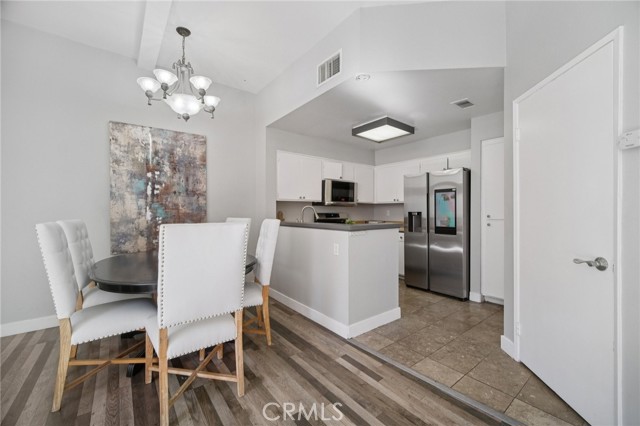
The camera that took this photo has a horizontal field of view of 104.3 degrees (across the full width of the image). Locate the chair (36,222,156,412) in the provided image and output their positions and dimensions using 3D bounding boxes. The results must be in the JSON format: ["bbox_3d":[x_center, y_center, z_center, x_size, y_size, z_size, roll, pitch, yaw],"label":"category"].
[{"bbox_3d":[-1.479,0.620,1.777,0.635,1.100,0.500,0,0,-36],"label":"chair"}]

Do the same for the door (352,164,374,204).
[{"bbox_3d":[0.862,-0.558,4.856,0.550,0.745,0.035,-1,0,-39],"label":"door"}]

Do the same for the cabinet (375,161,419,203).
[{"bbox_3d":[1.595,-0.571,4.861,0.320,0.768,0.955,0,0,-37],"label":"cabinet"}]

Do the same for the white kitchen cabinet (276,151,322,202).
[{"bbox_3d":[-0.409,-0.568,4.191,0.870,0.770,0.320,0,0,-37],"label":"white kitchen cabinet"}]

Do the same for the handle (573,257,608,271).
[{"bbox_3d":[1.470,0.274,1.356,0.060,0.073,0.145,0,0,8],"label":"handle"}]

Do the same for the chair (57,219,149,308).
[{"bbox_3d":[-1.887,0.620,2.290,0.635,1.100,0.500,0,0,-33],"label":"chair"}]

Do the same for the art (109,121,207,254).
[{"bbox_3d":[-2.007,-0.290,3.178,1.030,1.530,0.040,0,0,-37],"label":"art"}]

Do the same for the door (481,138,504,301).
[{"bbox_3d":[2.265,0.065,3.045,0.040,1.990,0.470,-1,0,-39],"label":"door"}]

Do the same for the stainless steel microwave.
[{"bbox_3d":[0.272,-0.357,4.588,0.758,0.425,0.410,0,0,-37],"label":"stainless steel microwave"}]

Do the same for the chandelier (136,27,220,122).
[{"bbox_3d":[-1.331,-1.348,2.420,0.720,0.925,0.720,0,0,-37],"label":"chandelier"}]

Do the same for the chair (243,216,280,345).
[{"bbox_3d":[-0.751,0.620,2.284,0.635,1.100,0.500,0,0,-23],"label":"chair"}]

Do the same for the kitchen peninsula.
[{"bbox_3d":[0.042,0.650,3.245,0.834,1.060,1.788,0,0,-37],"label":"kitchen peninsula"}]

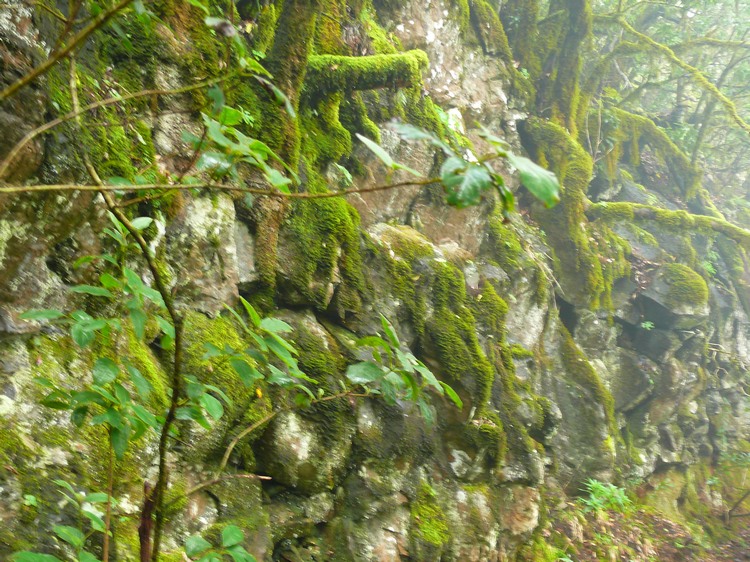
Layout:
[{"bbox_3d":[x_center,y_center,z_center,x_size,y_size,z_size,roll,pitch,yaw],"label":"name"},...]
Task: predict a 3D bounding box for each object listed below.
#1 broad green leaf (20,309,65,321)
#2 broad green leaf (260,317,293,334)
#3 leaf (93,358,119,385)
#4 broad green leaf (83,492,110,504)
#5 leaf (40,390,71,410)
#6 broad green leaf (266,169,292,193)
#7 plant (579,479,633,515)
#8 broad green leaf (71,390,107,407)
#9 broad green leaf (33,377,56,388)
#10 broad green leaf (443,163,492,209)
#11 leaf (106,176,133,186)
[{"bbox_3d":[-0.768,0.079,2.100,0.105,0.025,0.045,-1,3,-17],"label":"broad green leaf"},{"bbox_3d":[-0.260,0.117,2.400,0.088,0.025,0.045,16,15,15],"label":"broad green leaf"},{"bbox_3d":[-0.622,0.209,2.100,0.062,0.060,0.035,0,3,-6],"label":"leaf"},{"bbox_3d":[-0.642,0.502,2.100,0.068,0.025,0.040,1,3,17],"label":"broad green leaf"},{"bbox_3d":[-0.738,0.278,2.100,0.070,0.035,0.045,-1,3,-16],"label":"leaf"},{"bbox_3d":[-0.212,-0.221,2.000,0.065,0.030,0.045,38,27,24],"label":"broad green leaf"},{"bbox_3d":[1.400,1.303,5.500,0.330,0.220,0.280,1,3,18],"label":"plant"},{"bbox_3d":[-0.657,0.271,2.100,0.083,0.030,0.045,1,3,17],"label":"broad green leaf"},{"bbox_3d":[-0.763,0.234,2.100,0.062,0.020,0.035,14,18,-15],"label":"broad green leaf"},{"bbox_3d":[0.163,-0.168,1.600,0.088,0.080,0.045,0,3,0],"label":"broad green leaf"},{"bbox_3d":[-0.604,-0.235,2.150,0.062,0.022,0.040,-1,3,-17],"label":"leaf"}]

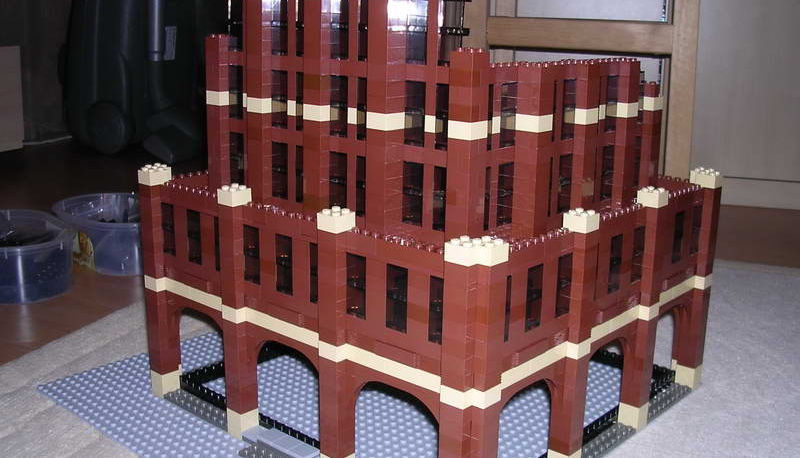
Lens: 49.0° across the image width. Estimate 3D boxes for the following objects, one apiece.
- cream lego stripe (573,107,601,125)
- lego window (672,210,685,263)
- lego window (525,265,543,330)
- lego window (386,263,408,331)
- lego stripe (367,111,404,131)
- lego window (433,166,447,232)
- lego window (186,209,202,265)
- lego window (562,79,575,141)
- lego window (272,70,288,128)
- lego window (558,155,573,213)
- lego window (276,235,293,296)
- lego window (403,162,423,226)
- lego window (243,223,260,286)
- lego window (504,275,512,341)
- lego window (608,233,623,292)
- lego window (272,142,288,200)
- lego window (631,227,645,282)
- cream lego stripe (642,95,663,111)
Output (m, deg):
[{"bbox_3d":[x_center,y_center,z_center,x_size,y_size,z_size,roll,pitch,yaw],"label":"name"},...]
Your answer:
[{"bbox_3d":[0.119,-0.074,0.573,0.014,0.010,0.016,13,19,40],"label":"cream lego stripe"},{"bbox_3d":[0.202,0.006,0.648,0.007,0.038,0.016,13,18,40],"label":"lego window"},{"bbox_3d":[0.074,0.039,0.509,0.008,0.038,0.016,13,19,40],"label":"lego window"},{"bbox_3d":[0.001,0.039,0.504,0.016,0.038,0.008,13,19,40],"label":"lego window"},{"bbox_3d":[-0.009,-0.065,0.527,0.016,0.010,0.016,13,19,40],"label":"lego stripe"},{"bbox_3d":[0.029,-0.018,0.521,0.016,0.038,0.008,13,19,40],"label":"lego window"},{"bbox_3d":[-0.143,0.006,0.627,0.016,0.038,0.008,13,19,40],"label":"lego window"},{"bbox_3d":[0.105,-0.077,0.563,0.008,0.038,0.016,13,19,40],"label":"lego window"},{"bbox_3d":[-0.078,-0.087,0.590,0.016,0.038,0.008,13,19,40],"label":"lego window"},{"bbox_3d":[0.105,-0.030,0.575,0.007,0.038,0.016,13,18,40],"label":"lego window"},{"bbox_3d":[-0.071,0.022,0.566,0.016,0.038,0.008,13,19,40],"label":"lego window"},{"bbox_3d":[0.010,-0.022,0.535,0.016,0.038,0.007,13,18,40],"label":"lego window"},{"bbox_3d":[-0.095,0.017,0.586,0.016,0.038,0.008,13,19,40],"label":"lego window"},{"bbox_3d":[0.053,0.044,0.486,0.008,0.038,0.016,13,19,40],"label":"lego window"},{"bbox_3d":[0.138,0.023,0.579,0.008,0.038,0.016,13,19,40],"label":"lego window"},{"bbox_3d":[-0.079,-0.040,0.602,0.016,0.038,0.007,13,18,40],"label":"lego window"},{"bbox_3d":[0.160,0.017,0.601,0.007,0.038,0.016,13,18,40],"label":"lego window"},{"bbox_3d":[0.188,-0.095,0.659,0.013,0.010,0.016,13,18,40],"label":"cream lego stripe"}]

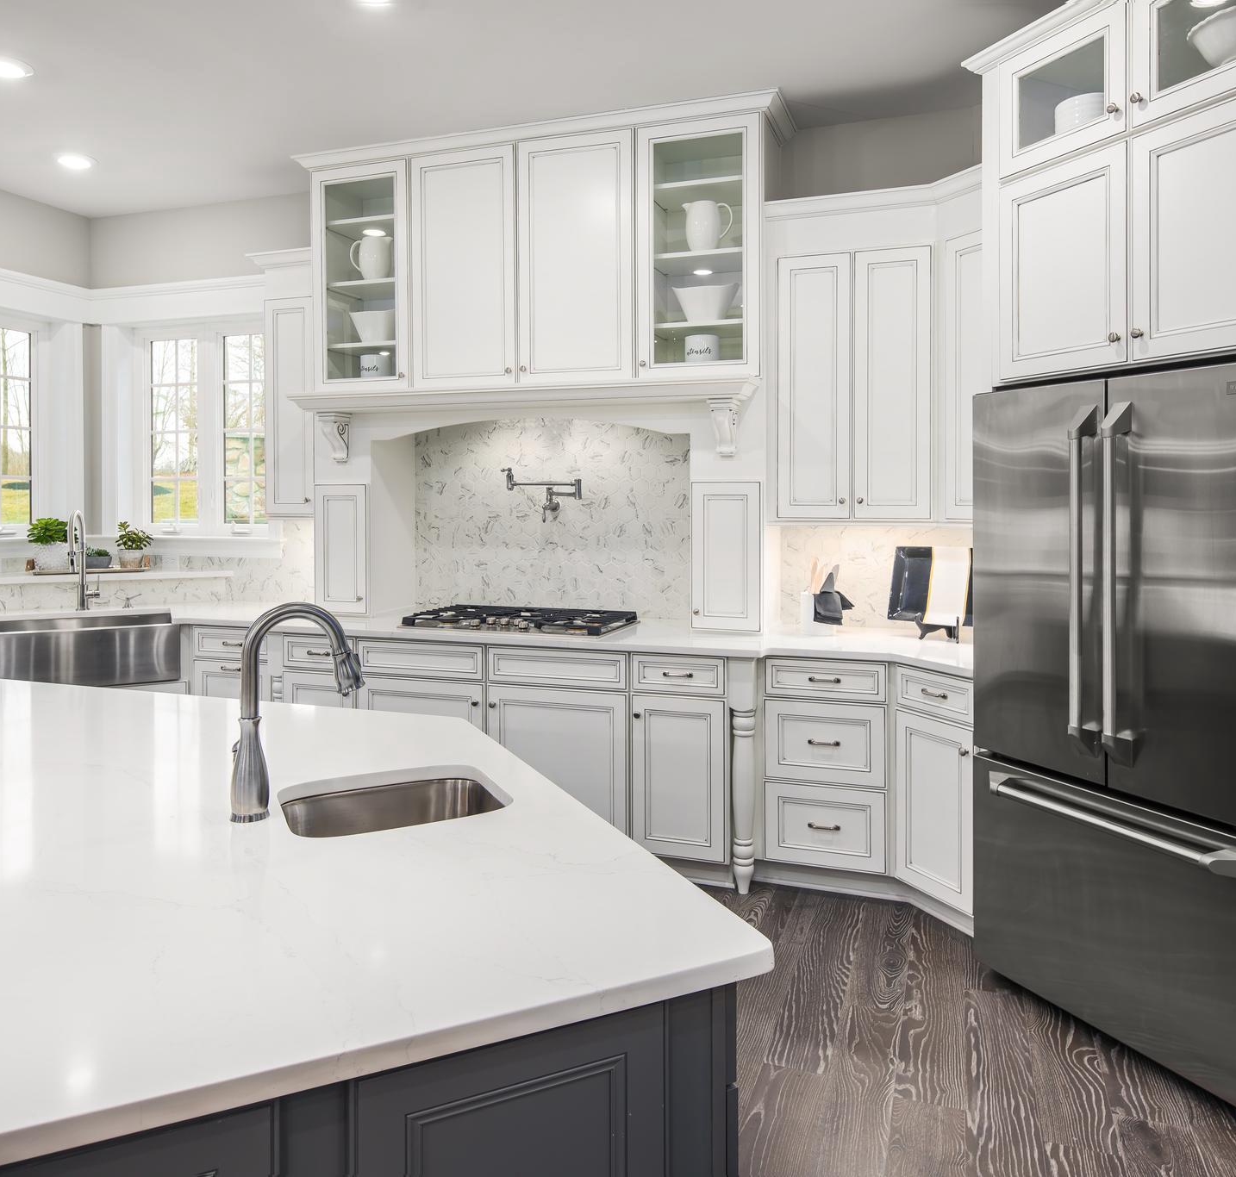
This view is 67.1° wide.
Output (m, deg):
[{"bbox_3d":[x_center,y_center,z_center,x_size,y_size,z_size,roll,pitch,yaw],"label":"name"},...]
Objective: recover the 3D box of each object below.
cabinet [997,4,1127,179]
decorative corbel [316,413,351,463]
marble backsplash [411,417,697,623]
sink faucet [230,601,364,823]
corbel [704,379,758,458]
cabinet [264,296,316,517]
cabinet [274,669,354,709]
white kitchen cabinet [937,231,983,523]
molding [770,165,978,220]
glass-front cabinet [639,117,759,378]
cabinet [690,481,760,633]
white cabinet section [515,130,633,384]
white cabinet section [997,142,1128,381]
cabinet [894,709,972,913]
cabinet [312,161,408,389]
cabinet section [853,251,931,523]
[{"bbox_3d":[1.525,-1.464,2.868,0.500,0.365,0.437,-1,3,-25],"label":"cabinet"},{"bbox_3d":[-1.318,-0.698,4.351,0.100,0.230,0.150,1,3,18],"label":"decorative corbel"},{"bbox_3d":[-0.325,-0.358,4.501,1.534,0.966,0.040,1,3,18],"label":"marble backsplash"},{"bbox_3d":[-0.578,0.208,1.674,0.230,0.370,0.090,-2,3,-30],"label":"sink faucet"},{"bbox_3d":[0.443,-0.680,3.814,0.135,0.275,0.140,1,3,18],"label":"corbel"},{"bbox_3d":[-1.556,-0.906,4.752,0.335,1.090,0.330,1,3,18],"label":"cabinet"},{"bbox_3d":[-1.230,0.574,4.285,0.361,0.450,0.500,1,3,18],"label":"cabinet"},{"bbox_3d":[1.506,-0.788,3.489,0.330,1.090,0.500,-2,3,-27],"label":"white kitchen cabinet"},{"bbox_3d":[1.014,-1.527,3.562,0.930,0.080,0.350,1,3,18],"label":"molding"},{"bbox_3d":[0.396,-1.420,4.071,0.530,1.071,0.420,1,3,18],"label":"glass-front cabinet"},{"bbox_3d":[0.490,-0.143,3.983,0.287,0.612,0.330,1,3,18],"label":"cabinet"},{"bbox_3d":[-0.128,-1.444,4.223,0.528,1.064,0.370,1,3,18],"label":"white cabinet section"},{"bbox_3d":[1.498,-0.922,2.797,0.520,0.591,0.405,-2,3,-28],"label":"white cabinet section"},{"bbox_3d":[1.304,0.751,3.321,0.500,0.620,0.365,-1,3,-25],"label":"cabinet"},{"bbox_3d":[-1.154,-1.467,4.583,0.530,1.071,0.420,1,3,18],"label":"cabinet"},{"bbox_3d":[1.137,-0.816,3.838,0.286,1.064,0.330,1,3,18],"label":"cabinet section"}]

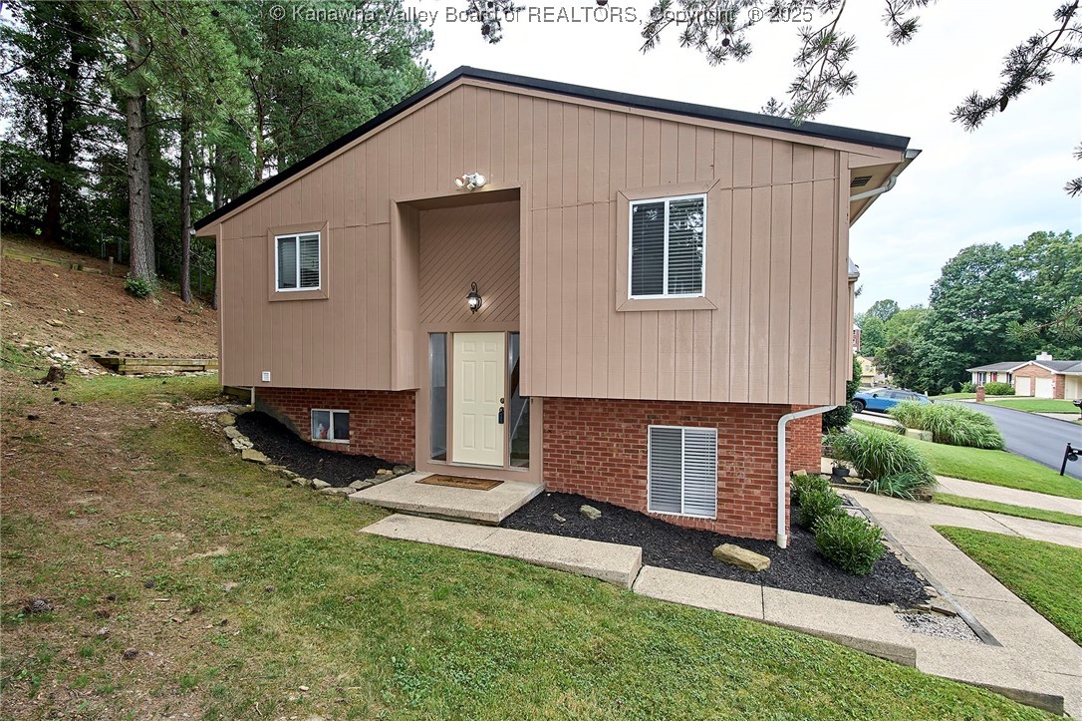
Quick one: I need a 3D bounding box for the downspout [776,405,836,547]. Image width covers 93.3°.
[{"bbox_3d":[3.120,1.363,6.021,0.590,1.700,0.200,1,1,20],"label":"downspout"}]

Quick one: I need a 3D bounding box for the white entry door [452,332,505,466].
[{"bbox_3d":[-0.941,0.577,7.765,0.850,1.997,0.050,1,1,20],"label":"white entry door"}]

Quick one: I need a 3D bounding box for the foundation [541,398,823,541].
[{"bbox_3d":[1.602,1.308,6.766,3.215,1.637,0.350,1,1,20],"label":"foundation"}]

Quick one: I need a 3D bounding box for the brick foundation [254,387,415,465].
[{"bbox_3d":[-3.443,1.013,8.623,3.326,1.143,0.350,1,1,20],"label":"brick foundation"}]

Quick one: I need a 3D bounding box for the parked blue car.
[{"bbox_3d":[19.298,2.283,28.839,4.520,1.630,1.830,8,4,20],"label":"parked blue car"}]

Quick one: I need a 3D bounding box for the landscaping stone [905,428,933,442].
[{"bbox_3d":[17.940,3.555,24.200,1.100,0.440,0.450,1,1,20],"label":"landscaping stone"}]

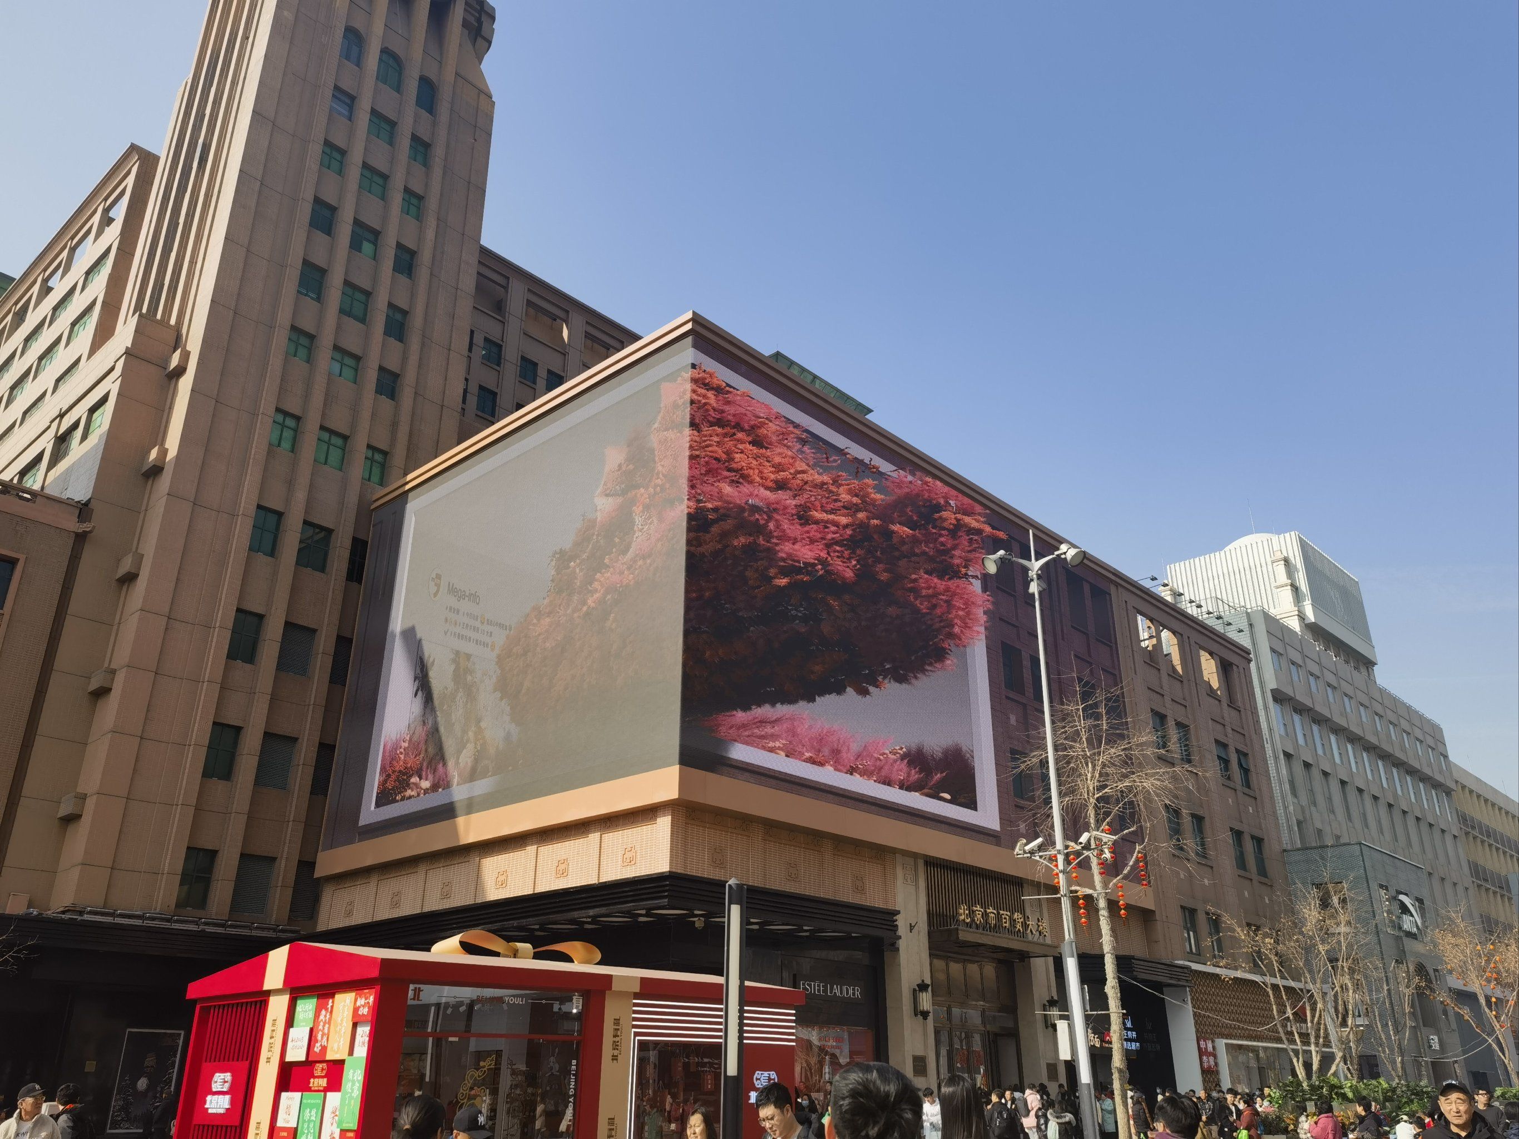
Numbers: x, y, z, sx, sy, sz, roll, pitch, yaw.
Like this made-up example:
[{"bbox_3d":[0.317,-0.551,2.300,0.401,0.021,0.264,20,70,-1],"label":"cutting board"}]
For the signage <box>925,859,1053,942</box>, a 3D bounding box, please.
[{"bbox_3d":[7.313,10.487,37.158,1.008,1.995,5.586,-20,-31,38],"label":"signage"}]

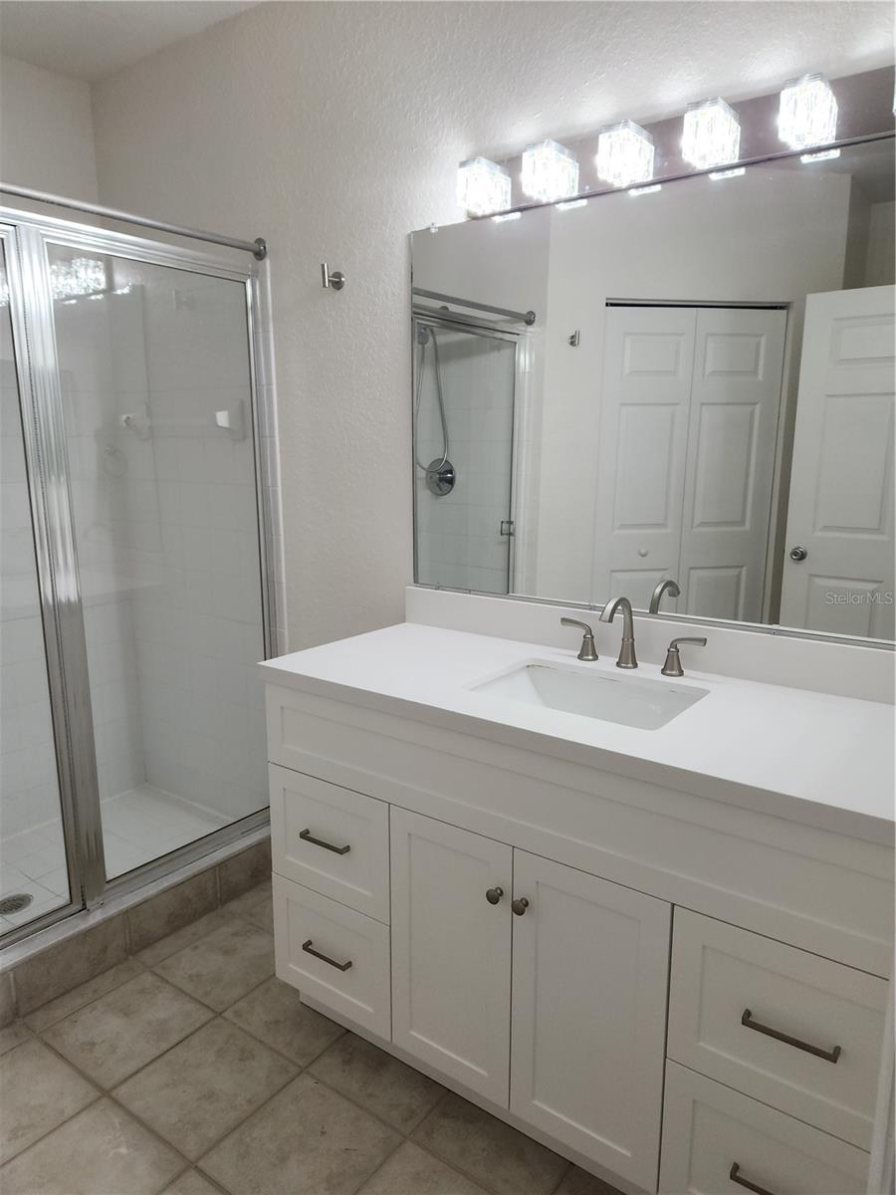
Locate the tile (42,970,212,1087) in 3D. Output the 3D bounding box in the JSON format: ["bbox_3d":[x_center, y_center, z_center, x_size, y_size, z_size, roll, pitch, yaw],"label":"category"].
[{"bbox_3d":[-0.785,1.062,1.963,0.300,0.010,0.303,8,13,36],"label":"tile"}]

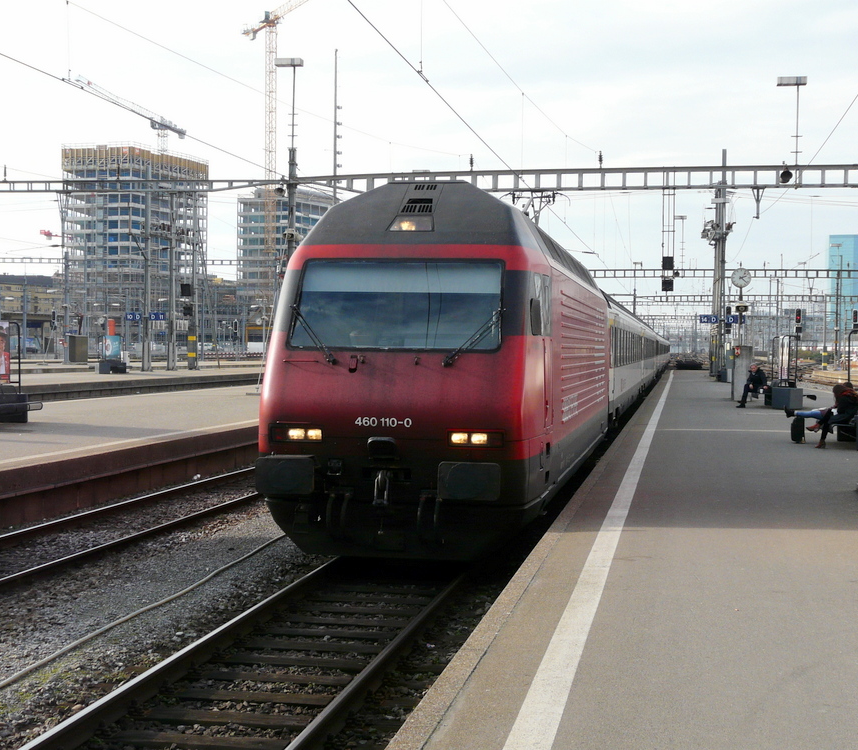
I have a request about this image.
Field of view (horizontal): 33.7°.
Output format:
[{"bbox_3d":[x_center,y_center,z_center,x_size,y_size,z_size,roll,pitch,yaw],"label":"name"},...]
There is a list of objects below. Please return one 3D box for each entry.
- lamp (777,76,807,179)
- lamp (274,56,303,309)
[{"bbox_3d":[12.308,-8.352,48.031,1.000,3.508,0.400,1,1,10],"label":"lamp"},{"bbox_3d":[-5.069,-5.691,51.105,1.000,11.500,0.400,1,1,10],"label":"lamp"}]

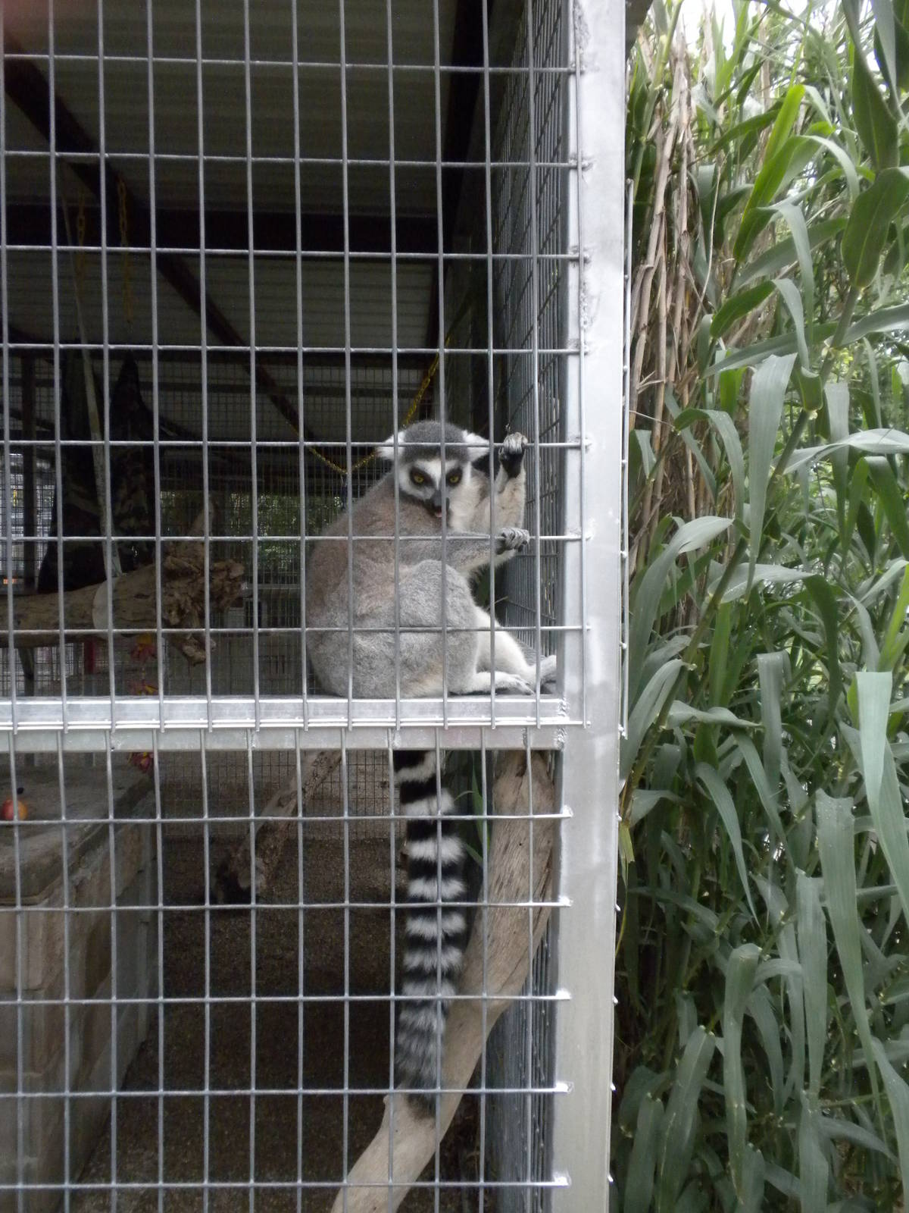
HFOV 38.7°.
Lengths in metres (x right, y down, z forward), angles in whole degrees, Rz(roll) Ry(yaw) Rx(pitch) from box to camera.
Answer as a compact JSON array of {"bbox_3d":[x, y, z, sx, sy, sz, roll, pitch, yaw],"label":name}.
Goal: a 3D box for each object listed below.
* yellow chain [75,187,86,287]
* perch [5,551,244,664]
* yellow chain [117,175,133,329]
[{"bbox_3d":[-1.176,-1.161,4.080,0.036,0.325,0.033,0,2,0],"label":"yellow chain"},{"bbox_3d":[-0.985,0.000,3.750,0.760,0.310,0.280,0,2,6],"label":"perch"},{"bbox_3d":[-1.059,-1.138,4.170,0.045,0.480,0.037,0,2,0],"label":"yellow chain"}]

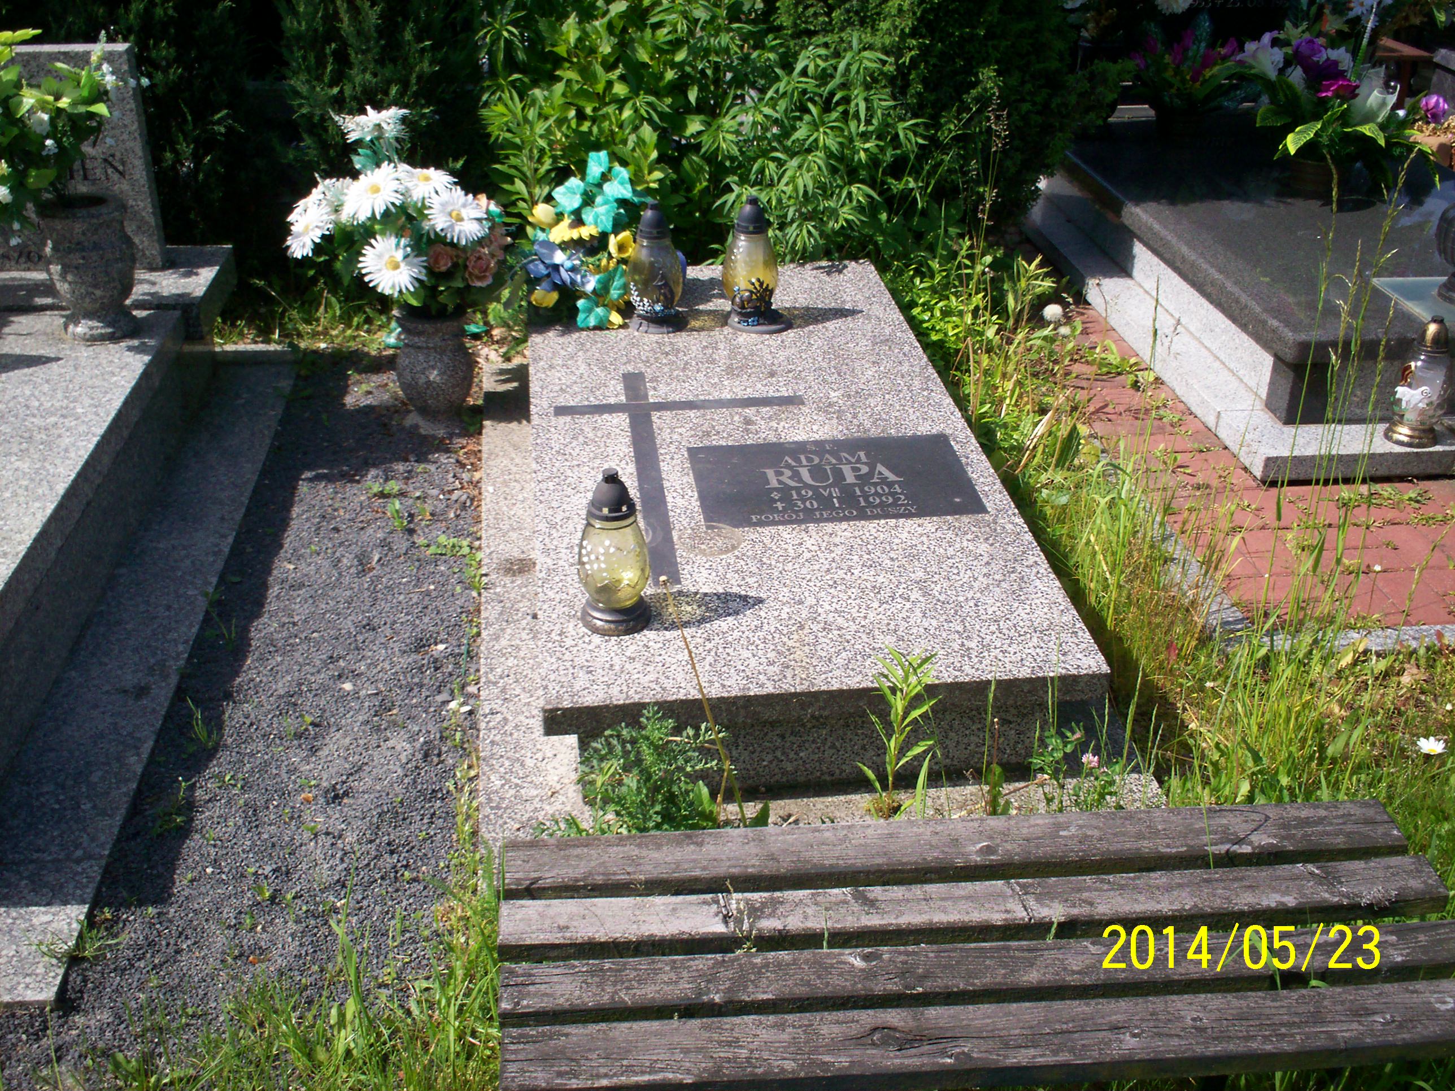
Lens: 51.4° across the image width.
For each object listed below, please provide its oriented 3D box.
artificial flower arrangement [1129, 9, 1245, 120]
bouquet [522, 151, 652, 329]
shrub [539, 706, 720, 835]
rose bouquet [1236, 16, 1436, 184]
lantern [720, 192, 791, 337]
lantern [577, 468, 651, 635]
[{"bbox_3d":[1.540,-1.562,4.970,0.360,0.330,0.320,-3,30,-7],"label":"artificial flower arrangement"},{"bbox_3d":[-0.299,-0.668,3.224,0.300,0.340,0.250,-3,30,-7],"label":"bouquet"},{"bbox_3d":[-0.138,0.325,2.145,0.240,0.210,0.190,-3,30,-7],"label":"shrub"},{"bbox_3d":[1.777,-1.244,4.339,0.500,0.400,0.420,-3,30,-7],"label":"rose bouquet"},{"bbox_3d":[0.065,-0.594,3.168,0.140,0.275,0.128,1,30,1],"label":"lantern"},{"bbox_3d":[-0.167,0.003,2.217,0.109,0.252,0.109,-3,30,-7],"label":"lantern"}]

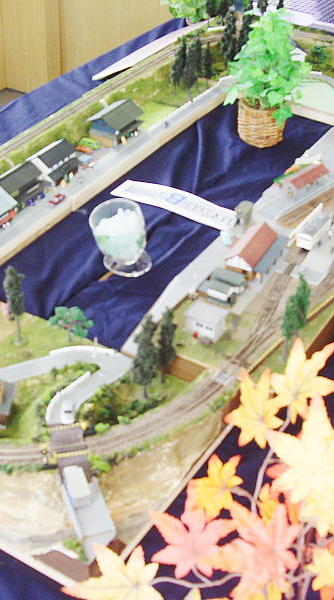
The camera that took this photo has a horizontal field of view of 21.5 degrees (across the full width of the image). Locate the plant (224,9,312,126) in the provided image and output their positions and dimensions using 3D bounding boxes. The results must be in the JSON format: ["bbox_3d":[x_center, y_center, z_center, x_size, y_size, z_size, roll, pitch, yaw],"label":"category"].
[{"bbox_3d":[0.147,-0.354,1.334,0.128,0.155,0.115,1,35,0],"label":"plant"}]

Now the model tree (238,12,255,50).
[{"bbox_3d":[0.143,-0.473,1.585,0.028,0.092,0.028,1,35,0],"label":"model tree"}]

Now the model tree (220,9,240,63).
[{"bbox_3d":[0.115,-0.473,1.586,0.028,0.108,0.028,2,38,-1],"label":"model tree"}]

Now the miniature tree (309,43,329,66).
[{"bbox_3d":[0.302,-0.484,1.739,0.038,0.042,0.036,21,41,22],"label":"miniature tree"}]

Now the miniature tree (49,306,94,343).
[{"bbox_3d":[-0.115,0.031,1.042,0.051,0.049,0.047,2,37,-2],"label":"miniature tree"}]

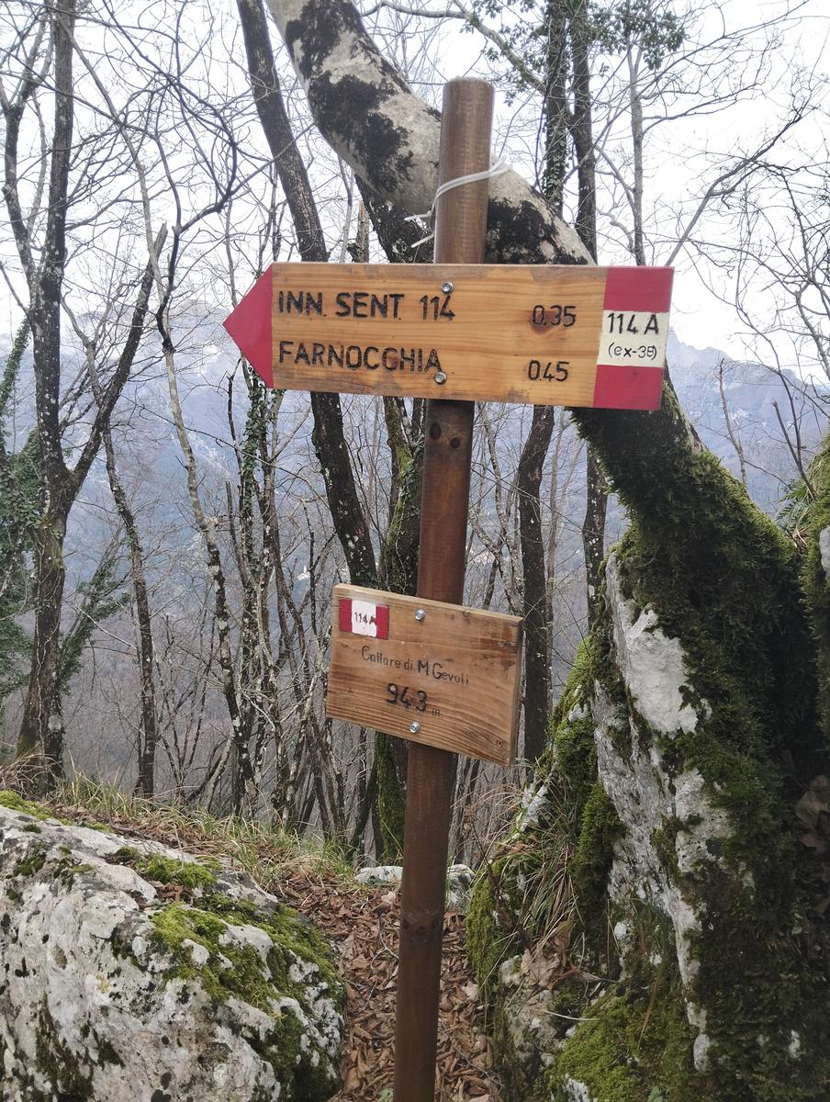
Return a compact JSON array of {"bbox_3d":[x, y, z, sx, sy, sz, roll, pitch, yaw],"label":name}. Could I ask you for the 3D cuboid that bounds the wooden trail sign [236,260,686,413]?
[{"bbox_3d":[0.019,-0.263,0.997,0.546,0.152,0.021,6,12,15],"label":"wooden trail sign"}]

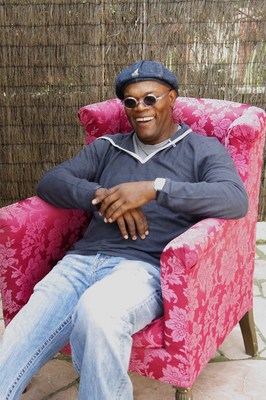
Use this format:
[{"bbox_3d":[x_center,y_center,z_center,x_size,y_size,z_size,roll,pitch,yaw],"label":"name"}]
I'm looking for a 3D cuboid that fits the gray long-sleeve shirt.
[{"bbox_3d":[0.028,-0.018,2.360,0.670,0.510,0.410,8,8,18],"label":"gray long-sleeve shirt"}]

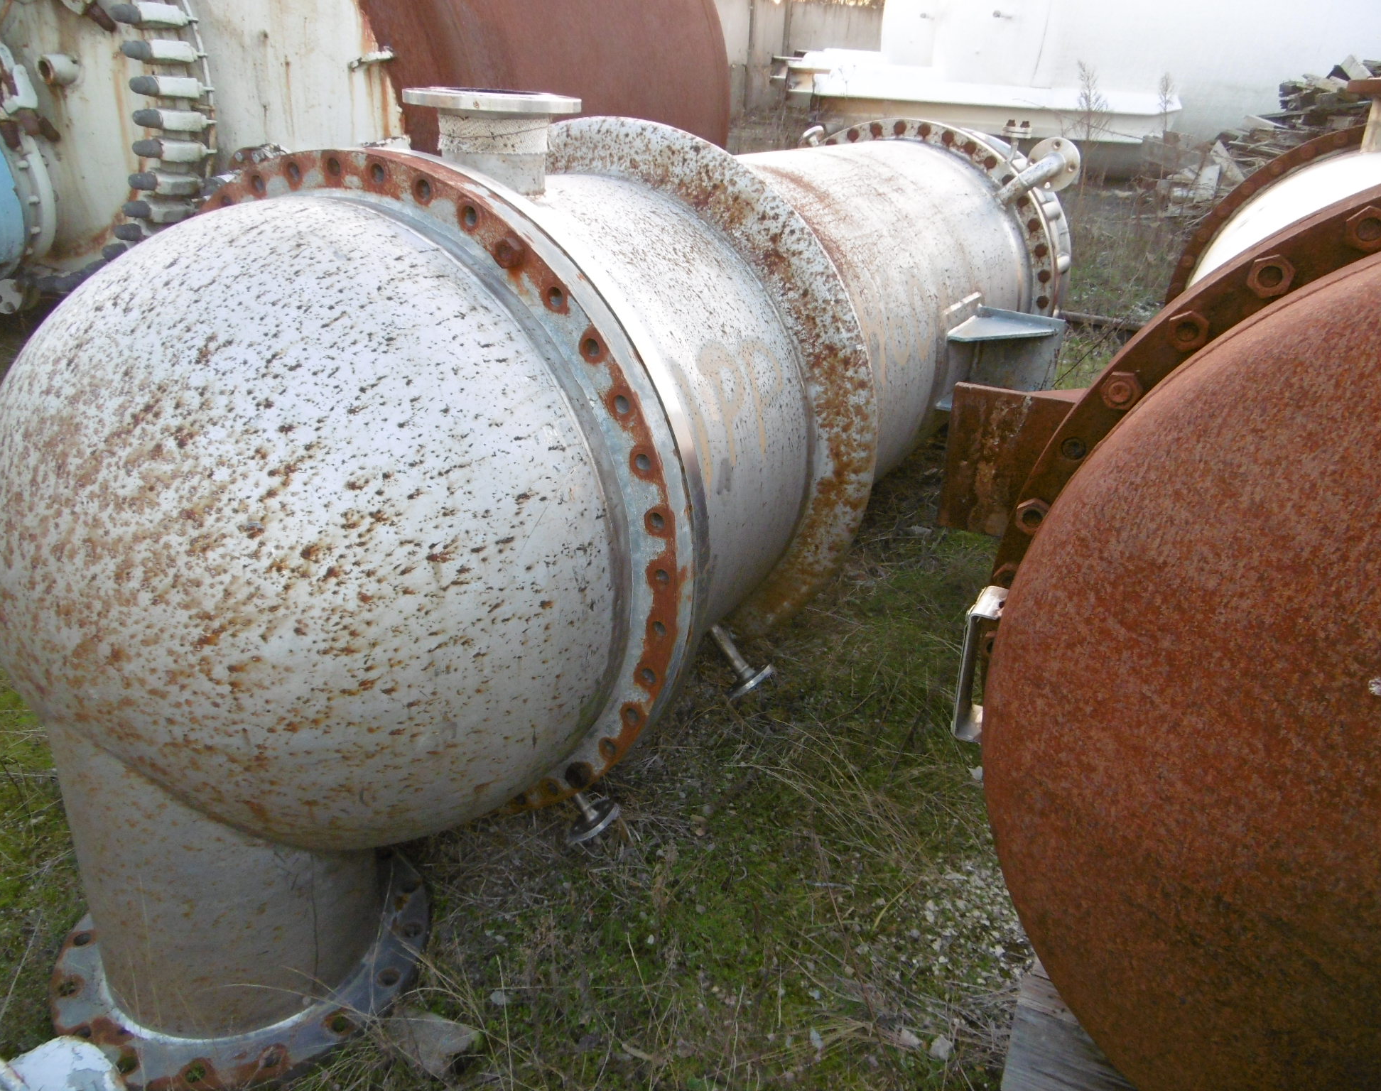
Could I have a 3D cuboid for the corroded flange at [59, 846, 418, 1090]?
[{"bbox_3d":[-0.718,0.651,1.655,0.567,0.042,0.567,16,27,25],"label":"corroded flange"}]

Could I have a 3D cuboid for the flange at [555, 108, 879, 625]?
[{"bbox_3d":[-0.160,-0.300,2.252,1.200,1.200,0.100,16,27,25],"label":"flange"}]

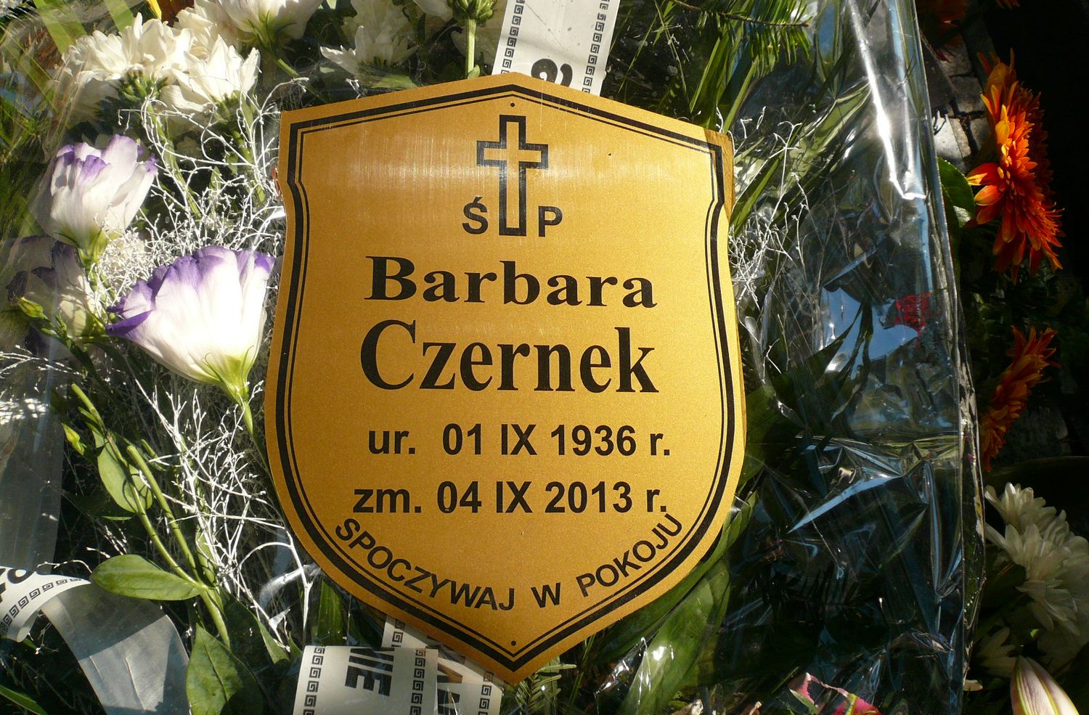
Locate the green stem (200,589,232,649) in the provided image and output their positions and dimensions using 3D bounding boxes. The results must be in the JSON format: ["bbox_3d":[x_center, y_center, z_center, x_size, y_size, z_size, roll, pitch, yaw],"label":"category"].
[{"bbox_3d":[-0.166,0.132,0.445,0.004,0.035,0.004,-18,13,0],"label":"green stem"}]

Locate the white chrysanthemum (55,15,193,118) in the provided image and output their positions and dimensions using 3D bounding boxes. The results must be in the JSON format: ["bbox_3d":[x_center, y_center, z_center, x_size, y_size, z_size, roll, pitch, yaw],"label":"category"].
[{"bbox_3d":[-0.224,-0.156,0.470,0.072,0.068,0.046,-3,72,0],"label":"white chrysanthemum"}]

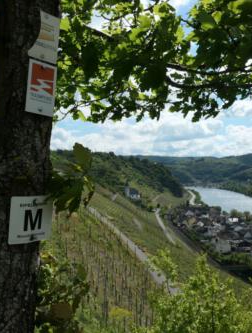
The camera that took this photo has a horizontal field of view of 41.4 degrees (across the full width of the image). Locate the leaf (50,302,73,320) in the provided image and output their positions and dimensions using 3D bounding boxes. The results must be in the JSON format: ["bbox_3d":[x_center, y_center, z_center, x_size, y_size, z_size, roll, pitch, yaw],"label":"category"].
[{"bbox_3d":[-0.155,0.348,0.800,0.052,0.043,0.020,0,2,-6],"label":"leaf"}]

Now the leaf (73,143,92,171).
[{"bbox_3d":[-0.101,-0.023,0.770,0.041,0.062,0.018,-14,0,-6],"label":"leaf"}]

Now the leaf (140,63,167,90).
[{"bbox_3d":[0.083,-0.270,1.000,0.075,0.080,0.025,0,2,9],"label":"leaf"}]

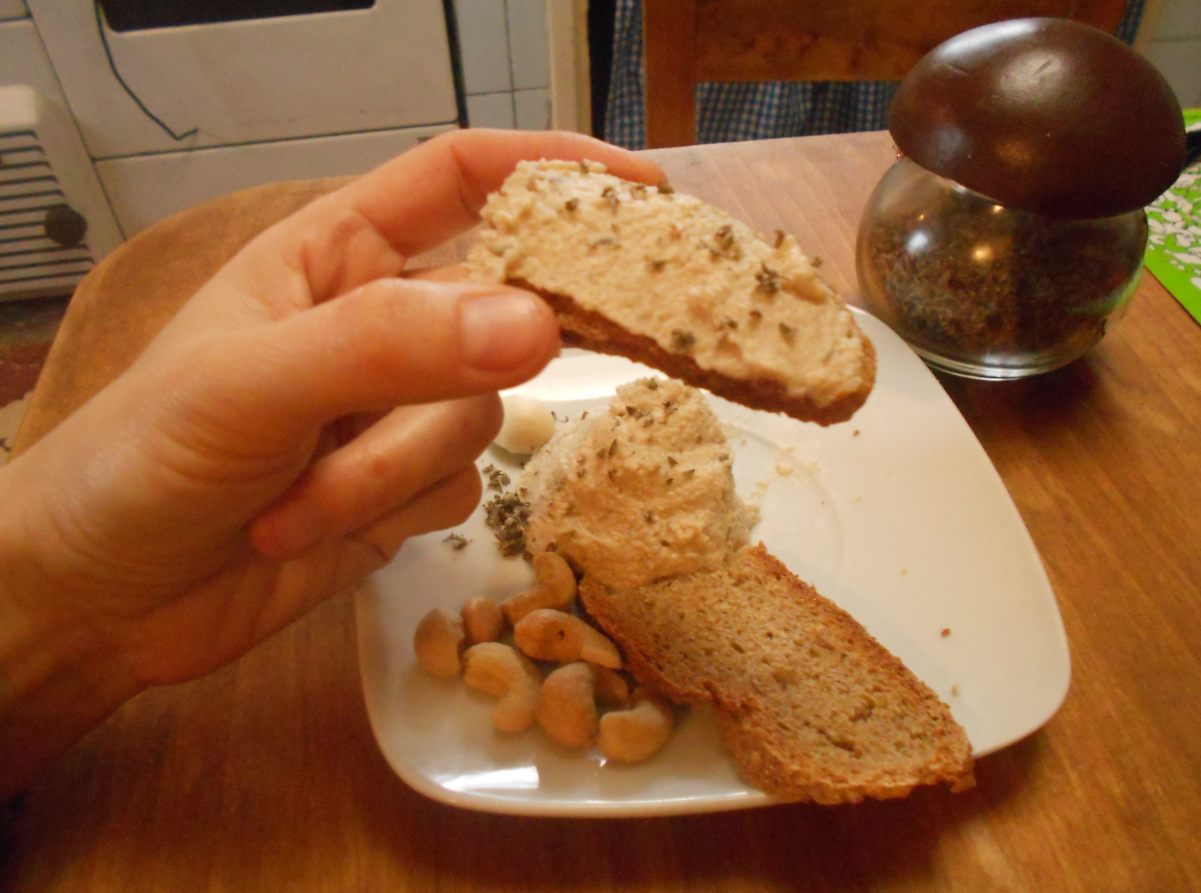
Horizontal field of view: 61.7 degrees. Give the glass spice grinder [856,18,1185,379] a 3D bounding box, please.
[{"bbox_3d":[0.138,-0.086,0.334,0.095,0.103,0.095,-2,45,0],"label":"glass spice grinder"}]

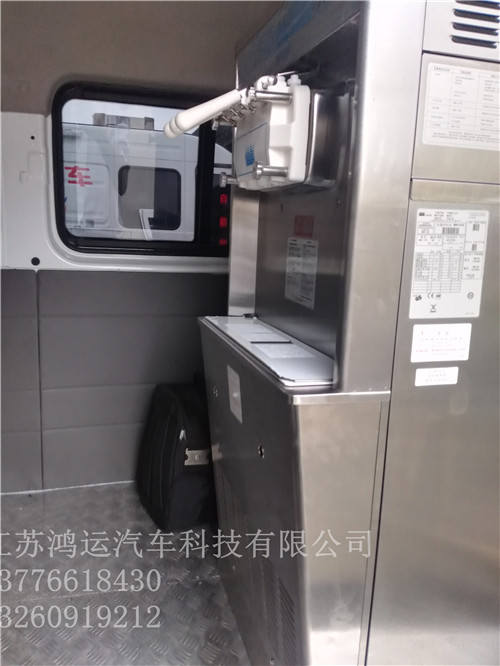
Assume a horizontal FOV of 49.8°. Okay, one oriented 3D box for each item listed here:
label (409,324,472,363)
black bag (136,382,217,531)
[{"bbox_3d":[0.255,0.013,0.717,0.089,0.051,0.004,-1,11,-16],"label":"label"},{"bbox_3d":[-0.173,0.363,1.722,0.330,0.395,0.275,-1,11,-16],"label":"black bag"}]

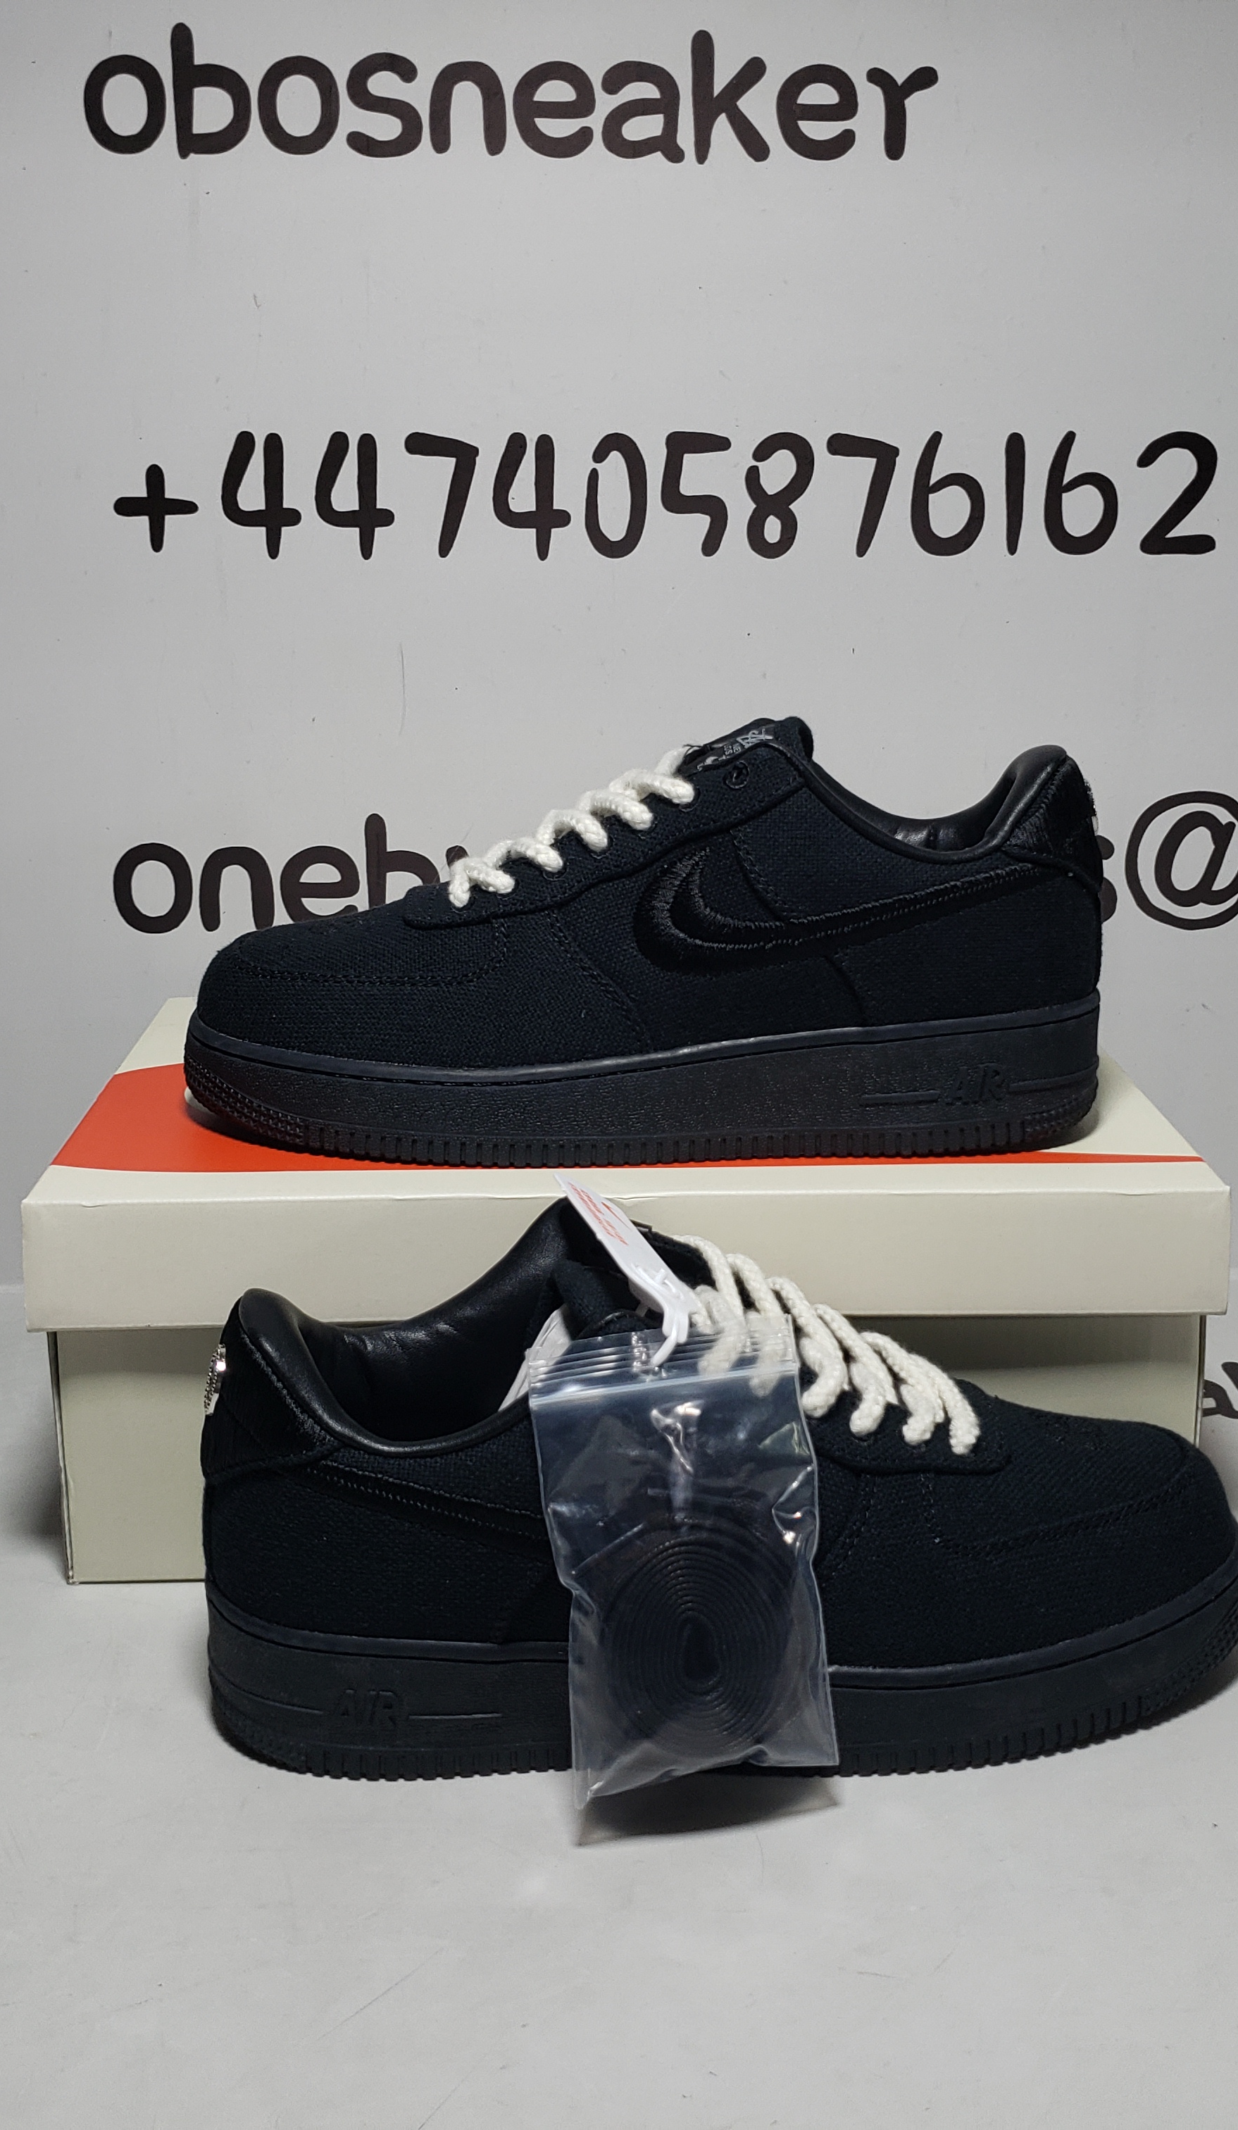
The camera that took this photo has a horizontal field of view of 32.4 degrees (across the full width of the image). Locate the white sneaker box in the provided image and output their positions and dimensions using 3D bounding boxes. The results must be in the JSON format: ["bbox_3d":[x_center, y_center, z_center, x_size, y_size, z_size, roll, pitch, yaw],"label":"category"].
[{"bbox_3d":[0.001,0.065,0.739,0.347,0.122,0.236,-1,16,-2],"label":"white sneaker box"}]

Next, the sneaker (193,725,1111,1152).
[{"bbox_3d":[0.008,-0.046,0.672,0.295,0.128,0.113,0,16,-1],"label":"sneaker"}]

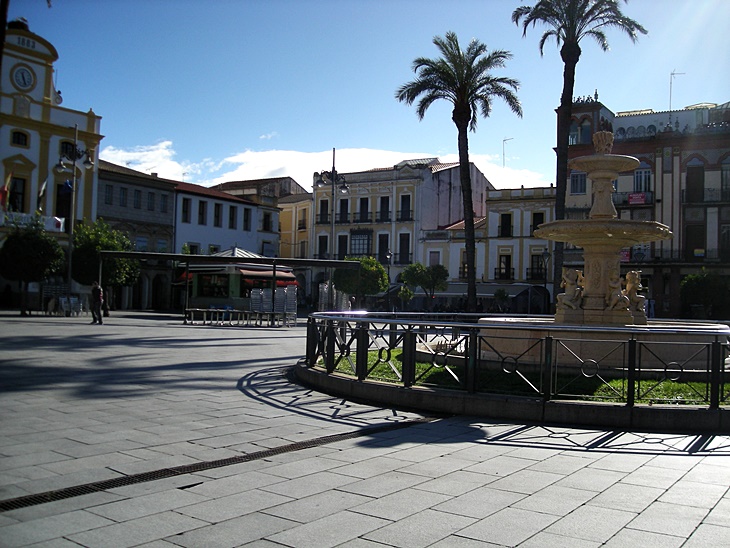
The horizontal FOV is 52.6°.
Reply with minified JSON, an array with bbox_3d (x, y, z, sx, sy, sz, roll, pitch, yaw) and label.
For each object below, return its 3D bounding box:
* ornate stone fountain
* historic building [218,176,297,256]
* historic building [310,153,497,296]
[{"bbox_3d":[4.767,-0.932,14.800,2.660,3.950,2.660,1,-2,18],"label":"ornate stone fountain"},{"bbox_3d":[-11.827,-3.142,80.665,11.000,13.800,7.000,0,-3,33],"label":"historic building"},{"bbox_3d":[4.593,-3.761,80.204,12.400,15.900,19.000,0,-3,30],"label":"historic building"}]

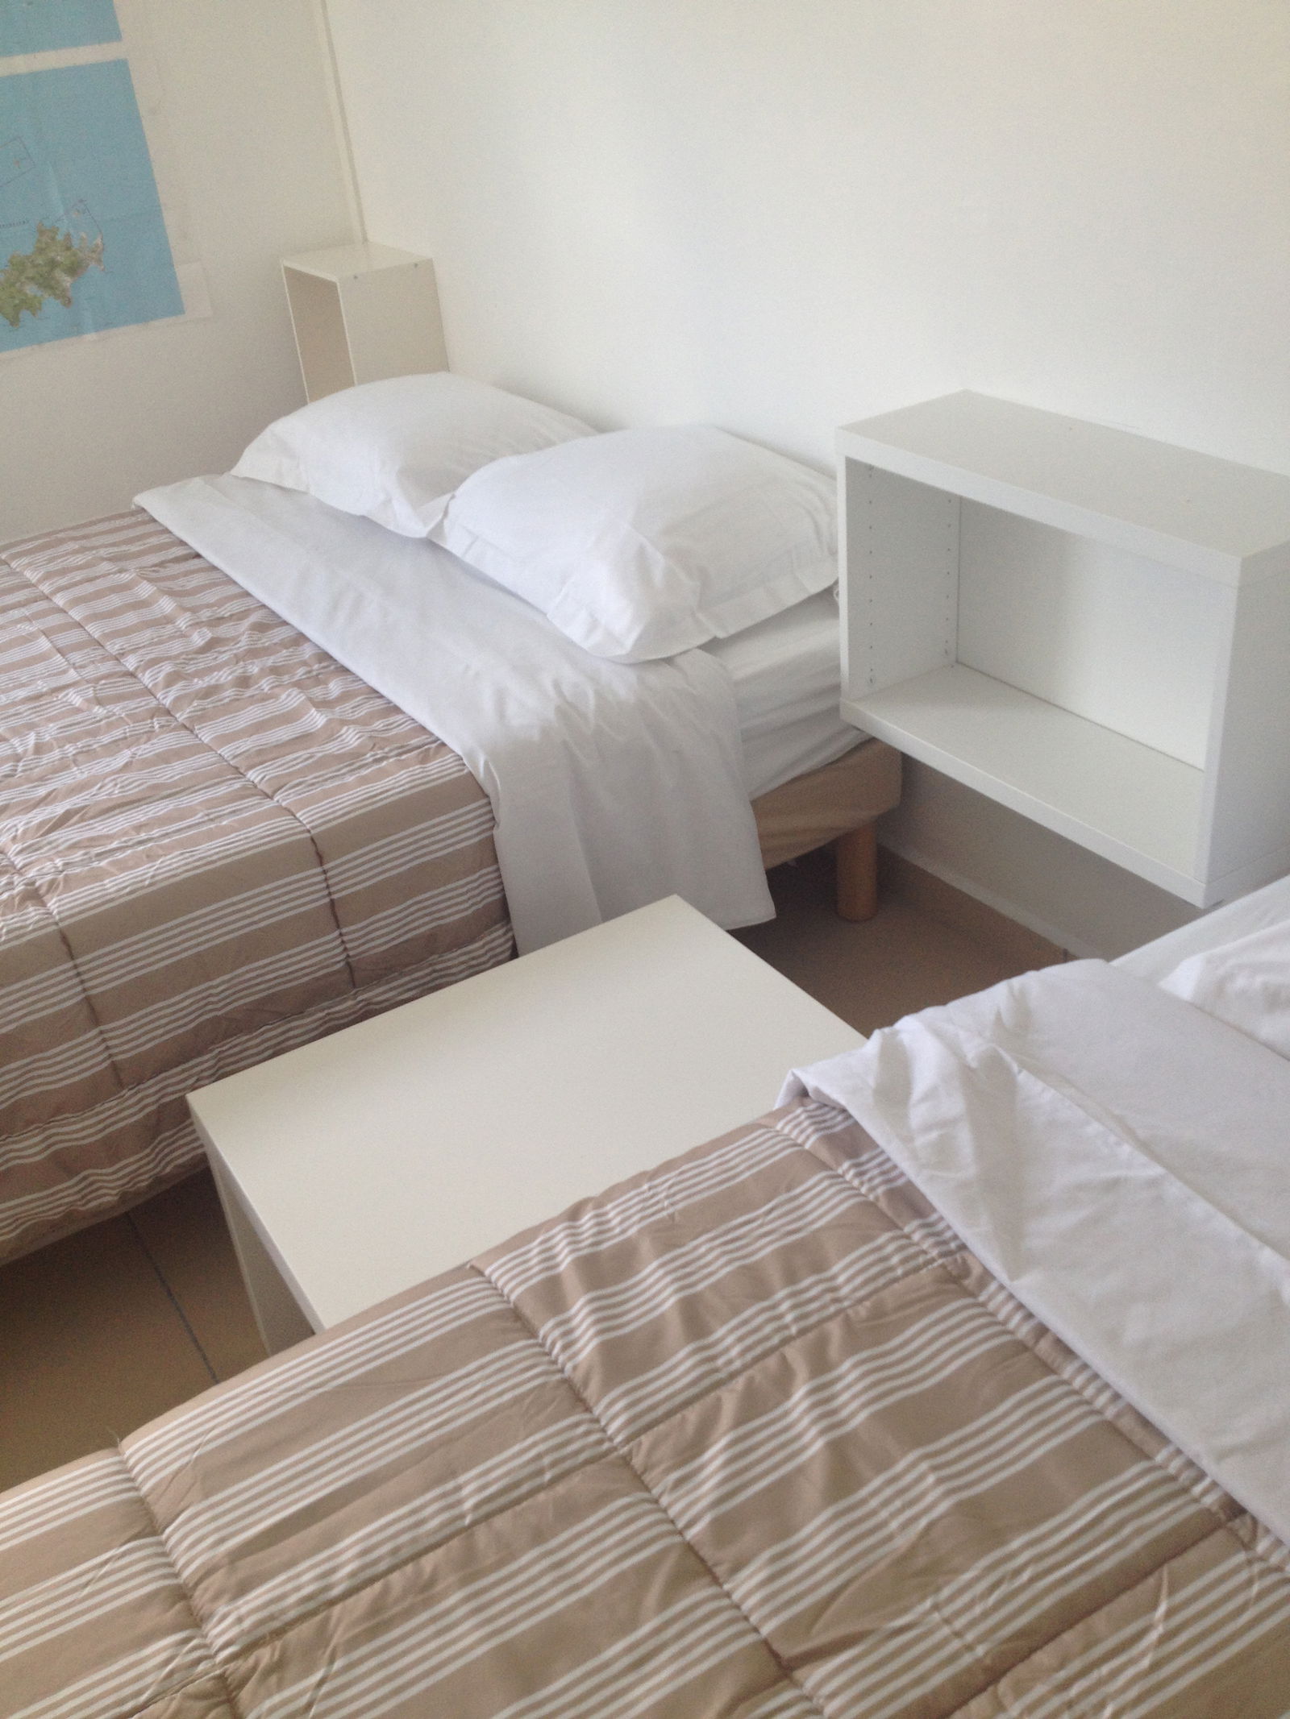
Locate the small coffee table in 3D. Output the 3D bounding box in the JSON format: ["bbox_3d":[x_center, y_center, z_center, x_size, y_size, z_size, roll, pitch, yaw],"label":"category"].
[{"bbox_3d":[-0.032,0.432,1.645,0.550,0.450,0.550,-21,34,-25],"label":"small coffee table"}]

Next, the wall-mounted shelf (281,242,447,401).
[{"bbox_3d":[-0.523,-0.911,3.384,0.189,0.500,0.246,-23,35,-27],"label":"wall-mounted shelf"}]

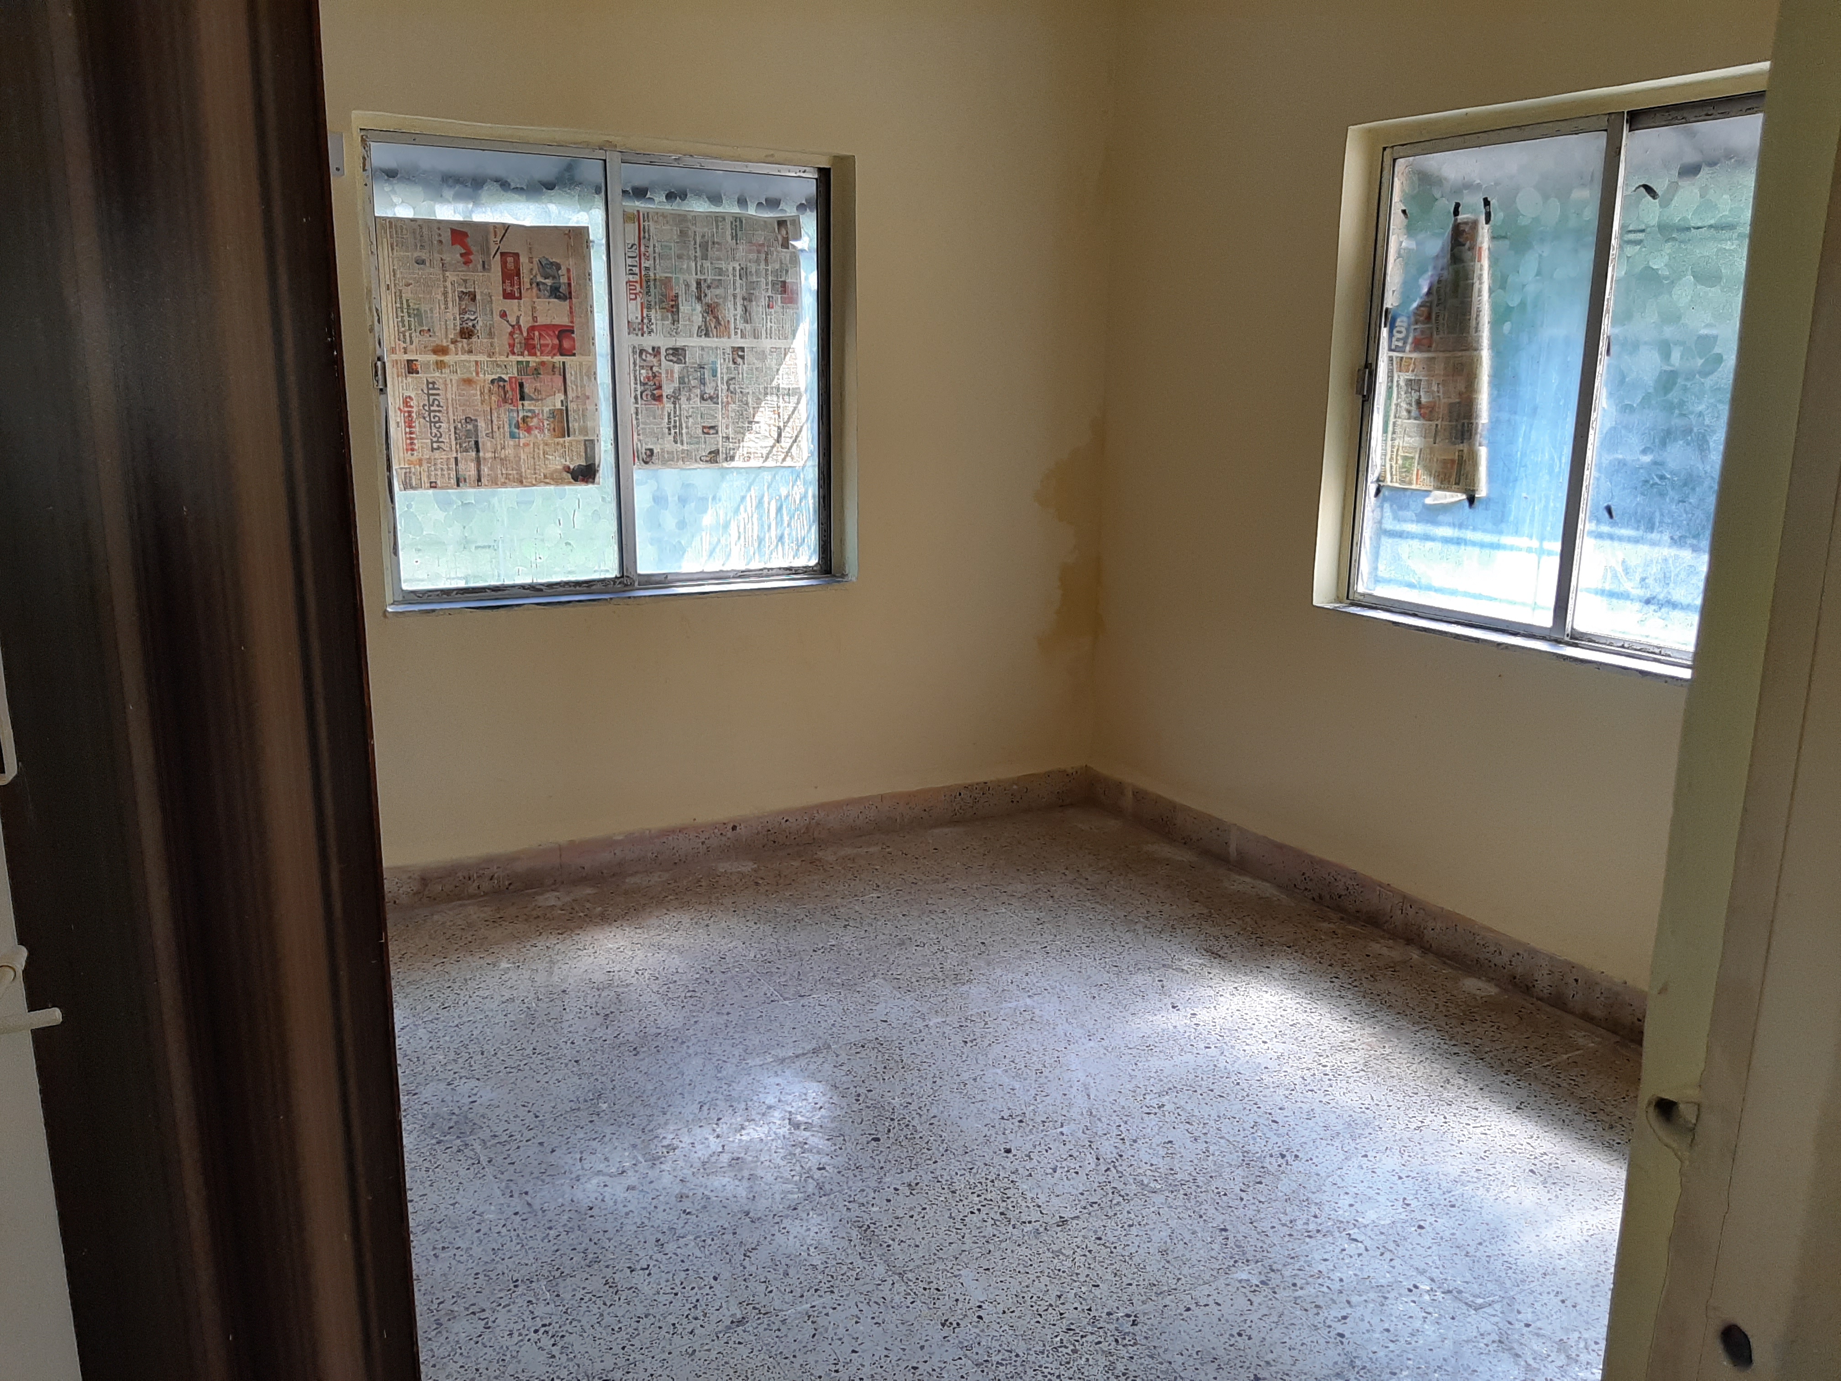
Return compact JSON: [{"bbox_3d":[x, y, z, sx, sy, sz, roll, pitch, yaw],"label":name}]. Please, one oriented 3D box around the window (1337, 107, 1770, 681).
[{"bbox_3d":[1.533,-0.695,3.150,0.080,1.165,1.280,-6,14,-29],"label":"window"}]

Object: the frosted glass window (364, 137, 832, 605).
[{"bbox_3d":[-0.845,-0.879,3.873,1.278,1.173,0.080,-6,14,-29],"label":"frosted glass window"}]

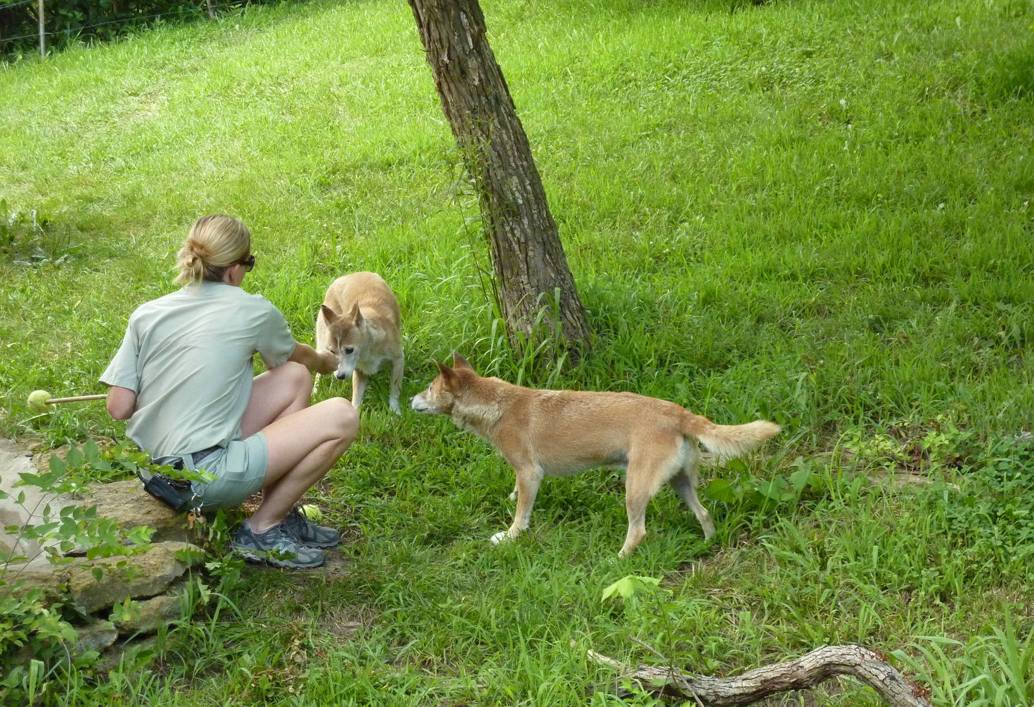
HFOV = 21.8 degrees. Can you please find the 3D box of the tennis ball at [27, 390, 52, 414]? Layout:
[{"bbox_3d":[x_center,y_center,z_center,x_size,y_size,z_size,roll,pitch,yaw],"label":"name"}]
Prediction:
[{"bbox_3d":[-1.344,0.137,7.570,0.067,0.067,0.067,0,14,0],"label":"tennis ball"}]

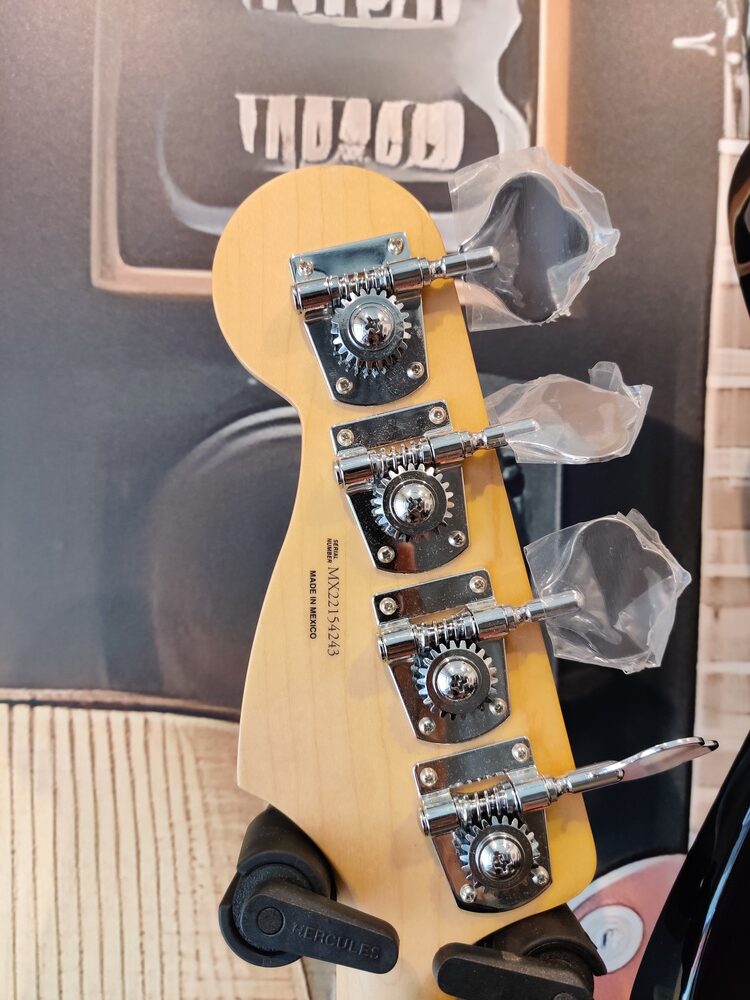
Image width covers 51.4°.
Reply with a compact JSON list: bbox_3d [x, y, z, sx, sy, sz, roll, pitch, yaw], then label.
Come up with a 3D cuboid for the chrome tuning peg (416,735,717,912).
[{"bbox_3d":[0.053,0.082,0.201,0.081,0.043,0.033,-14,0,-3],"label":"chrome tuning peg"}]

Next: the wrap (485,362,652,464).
[{"bbox_3d":[0.050,-0.021,0.203,0.041,0.013,0.039,-14,40,-3],"label":"wrap"}]

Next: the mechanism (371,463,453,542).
[{"bbox_3d":[0.010,0.001,0.201,0.021,0.021,0.011,-14,0,-3],"label":"mechanism"}]

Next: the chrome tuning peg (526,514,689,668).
[{"bbox_3d":[0.062,0.025,0.203,0.041,0.040,0.011,-14,-8,-3],"label":"chrome tuning peg"}]

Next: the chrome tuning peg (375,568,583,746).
[{"bbox_3d":[0.029,0.040,0.202,0.054,0.042,0.012,-14,0,-3],"label":"chrome tuning peg"}]

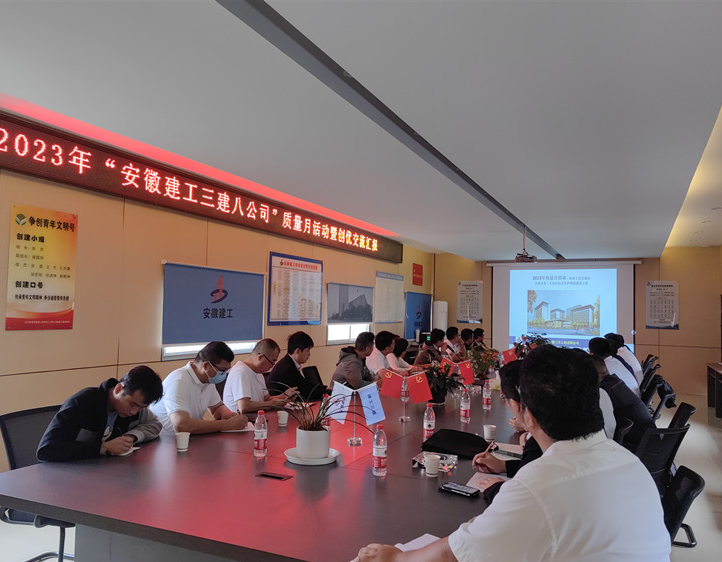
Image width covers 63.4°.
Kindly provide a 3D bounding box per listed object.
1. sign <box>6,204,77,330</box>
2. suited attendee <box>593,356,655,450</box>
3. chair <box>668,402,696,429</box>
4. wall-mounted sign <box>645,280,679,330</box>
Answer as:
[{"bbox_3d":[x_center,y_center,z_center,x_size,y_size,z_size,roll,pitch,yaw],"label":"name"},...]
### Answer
[{"bbox_3d":[-2.586,-0.089,4.766,0.020,0.980,0.590,0,-3,25],"label":"sign"},{"bbox_3d":[1.750,1.132,4.361,0.780,1.270,0.520,-1,-4,36],"label":"suited attendee"},{"bbox_3d":[2.111,1.351,4.290,0.570,0.890,0.520,0,-3,23],"label":"chair"},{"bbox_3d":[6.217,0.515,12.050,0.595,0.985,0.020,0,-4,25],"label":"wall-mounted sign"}]

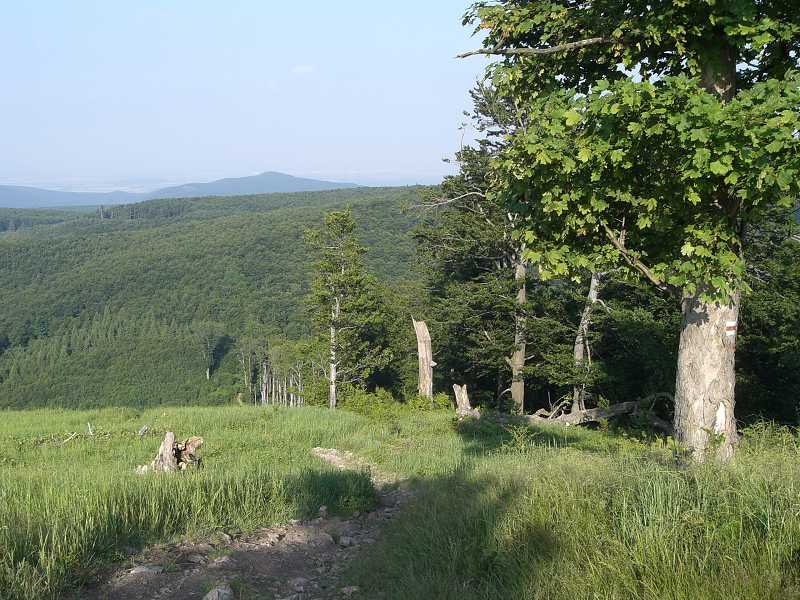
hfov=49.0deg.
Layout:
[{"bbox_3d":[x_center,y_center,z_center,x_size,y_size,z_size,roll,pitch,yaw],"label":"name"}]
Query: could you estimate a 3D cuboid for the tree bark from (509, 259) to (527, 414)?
[{"bbox_3d":[2.609,0.822,19.500,0.400,3.486,0.400,0,8,0],"label":"tree bark"}]

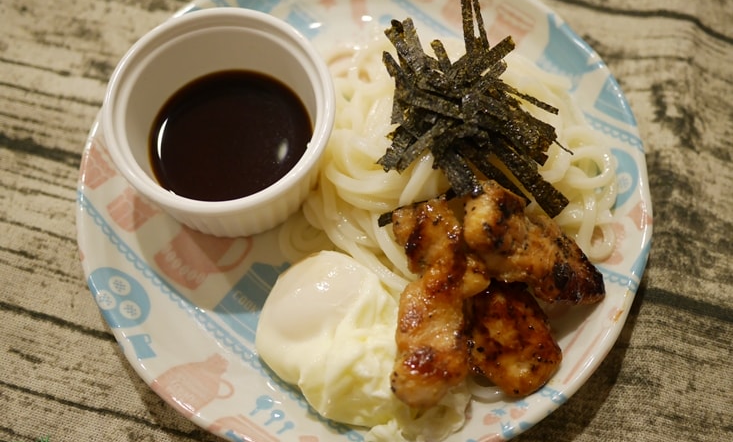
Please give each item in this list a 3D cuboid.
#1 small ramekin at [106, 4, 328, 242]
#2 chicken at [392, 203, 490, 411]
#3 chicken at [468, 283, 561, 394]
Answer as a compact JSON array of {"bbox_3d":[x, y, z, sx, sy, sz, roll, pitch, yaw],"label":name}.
[{"bbox_3d":[-0.055,-0.035,0.336,0.087,0.044,0.087,0,69,0],"label":"small ramekin"},{"bbox_3d":[0.026,0.030,0.310,0.033,0.027,0.074,1,69,0],"label":"chicken"},{"bbox_3d":[0.054,0.042,0.312,0.035,0.020,0.044,-6,69,-2],"label":"chicken"}]

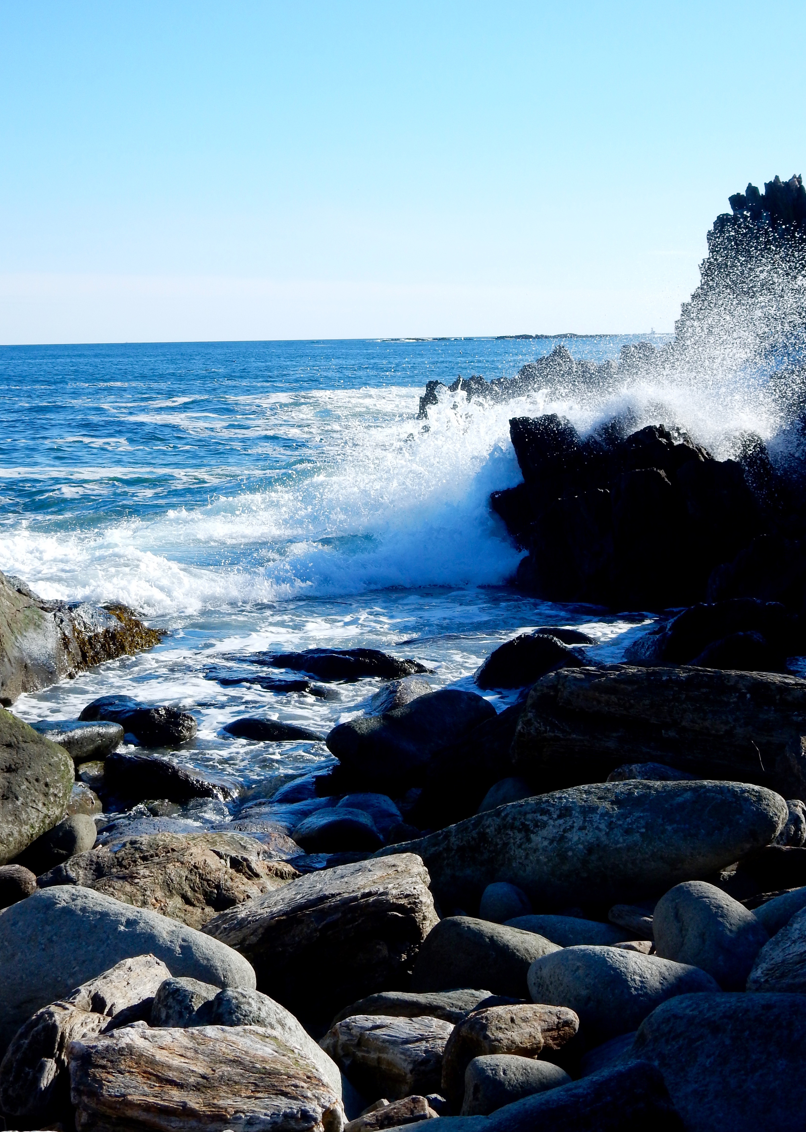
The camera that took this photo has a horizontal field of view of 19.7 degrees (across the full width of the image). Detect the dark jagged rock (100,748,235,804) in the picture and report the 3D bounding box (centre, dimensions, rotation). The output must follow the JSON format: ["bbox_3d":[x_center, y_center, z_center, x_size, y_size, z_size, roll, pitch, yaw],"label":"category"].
[{"bbox_3d":[-1.391,1.245,13.700,0.790,0.310,0.500,-1,6,0],"label":"dark jagged rock"}]

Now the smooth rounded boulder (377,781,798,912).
[{"bbox_3d":[0.795,1.234,10.200,1.770,0.530,0.750,-1,6,0],"label":"smooth rounded boulder"}]

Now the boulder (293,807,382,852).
[{"bbox_3d":[-0.309,1.286,11.200,0.430,0.240,0.360,-1,6,0],"label":"boulder"}]

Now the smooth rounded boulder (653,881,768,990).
[{"bbox_3d":[1.062,1.281,8.000,0.400,0.400,0.400,-1,6,0],"label":"smooth rounded boulder"}]

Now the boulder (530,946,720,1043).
[{"bbox_3d":[0.713,1.387,7.500,0.620,0.300,0.420,-1,6,0],"label":"boulder"}]

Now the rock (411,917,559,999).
[{"bbox_3d":[0.275,1.327,7.800,0.500,0.310,0.400,-1,6,0],"label":"rock"}]

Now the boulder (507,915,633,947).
[{"bbox_3d":[0.625,1.400,8.700,0.480,0.200,0.340,-1,6,0],"label":"boulder"}]

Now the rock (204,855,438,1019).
[{"bbox_3d":[-0.285,1.291,8.100,0.810,0.470,0.580,-1,6,0],"label":"rock"}]

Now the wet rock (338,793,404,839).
[{"bbox_3d":[-0.186,1.288,11.800,0.380,0.270,0.360,-1,6,0],"label":"wet rock"}]

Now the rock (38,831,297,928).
[{"bbox_3d":[-0.964,1.294,9.500,1.060,0.380,0.700,-1,6,0],"label":"rock"}]

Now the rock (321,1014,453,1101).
[{"bbox_3d":[-0.048,1.431,6.750,0.380,0.230,0.280,-1,6,0],"label":"rock"}]

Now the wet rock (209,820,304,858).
[{"bbox_3d":[-0.702,1.309,11.000,0.470,0.230,0.420,-1,6,0],"label":"wet rock"}]

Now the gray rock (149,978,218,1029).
[{"bbox_3d":[-0.621,1.272,6.700,0.220,0.190,0.210,-1,6,0],"label":"gray rock"}]

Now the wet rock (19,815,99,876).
[{"bbox_3d":[-1.610,1.302,10.800,0.380,0.280,0.360,-1,6,0],"label":"wet rock"}]

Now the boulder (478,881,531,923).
[{"bbox_3d":[0.396,1.311,9.000,0.210,0.200,0.210,-1,6,0],"label":"boulder"}]

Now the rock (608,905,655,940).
[{"bbox_3d":[0.927,1.414,9.200,0.230,0.130,0.180,-1,6,0],"label":"rock"}]

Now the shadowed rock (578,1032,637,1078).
[{"bbox_3d":[0.593,1.425,6.700,0.250,0.180,0.250,-1,6,0],"label":"shadowed rock"}]

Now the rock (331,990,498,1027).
[{"bbox_3d":[0.043,1.428,7.300,0.520,0.200,0.320,-1,6,0],"label":"rock"}]

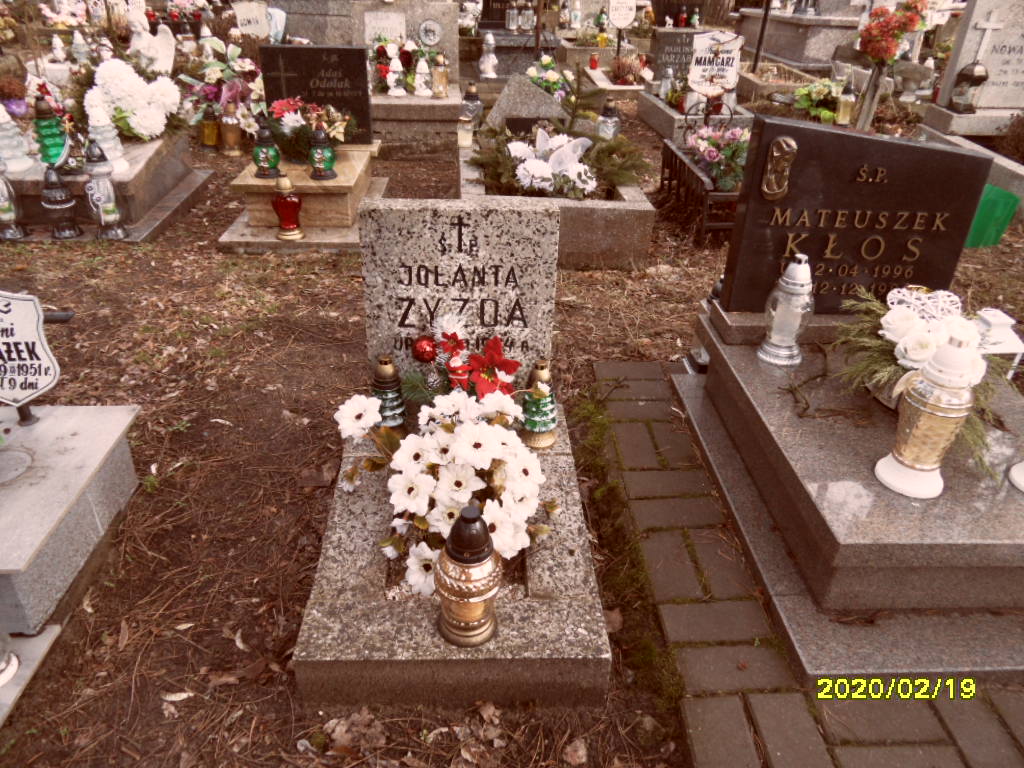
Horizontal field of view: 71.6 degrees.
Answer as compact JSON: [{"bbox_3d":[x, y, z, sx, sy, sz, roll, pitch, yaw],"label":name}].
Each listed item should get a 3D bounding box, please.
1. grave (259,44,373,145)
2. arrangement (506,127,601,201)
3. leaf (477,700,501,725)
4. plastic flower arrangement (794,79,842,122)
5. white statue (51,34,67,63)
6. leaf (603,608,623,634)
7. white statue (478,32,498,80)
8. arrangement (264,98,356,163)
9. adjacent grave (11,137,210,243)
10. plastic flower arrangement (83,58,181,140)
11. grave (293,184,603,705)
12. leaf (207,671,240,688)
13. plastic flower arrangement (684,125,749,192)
[{"bbox_3d":[-0.883,-1.324,3.246,0.469,0.395,0.060,0,28,-2],"label":"grave"},{"bbox_3d":[0.167,-0.918,2.996,0.370,0.210,0.300,0,33,-2],"label":"arrangement"},{"bbox_3d":[-0.040,0.556,1.202,0.040,0.018,0.036,0,33,0],"label":"leaf"},{"bbox_3d":[1.888,-1.740,4.374,0.250,0.240,0.230,0,33,0],"label":"plastic flower arrangement"},{"bbox_3d":[-3.076,-2.275,4.815,0.095,0.200,0.085,0,33,-2],"label":"white statue"},{"bbox_3d":[0.190,0.453,1.358,0.042,0.020,0.048,0,33,0],"label":"leaf"},{"bbox_3d":[-0.163,-2.283,4.934,0.130,0.300,0.120,0,33,0],"label":"white statue"},{"bbox_3d":[-0.882,-1.114,3.108,0.350,0.240,0.260,-1,33,-2],"label":"arrangement"},{"bbox_3d":[-1.816,-0.934,3.228,0.620,0.270,0.980,-1,33,-2],"label":"adjacent grave"},{"bbox_3d":[-1.711,-1.274,3.201,0.400,0.350,0.300,0,33,-2],"label":"plastic flower arrangement"},{"bbox_3d":[-0.106,0.074,1.415,0.525,0.626,0.820,0,34,-3],"label":"grave"},{"bbox_3d":[-0.509,0.521,1.252,0.058,0.016,0.030,0,33,0],"label":"leaf"},{"bbox_3d":[0.924,-1.000,3.176,0.300,0.230,0.270,0,33,-2],"label":"plastic flower arrangement"}]

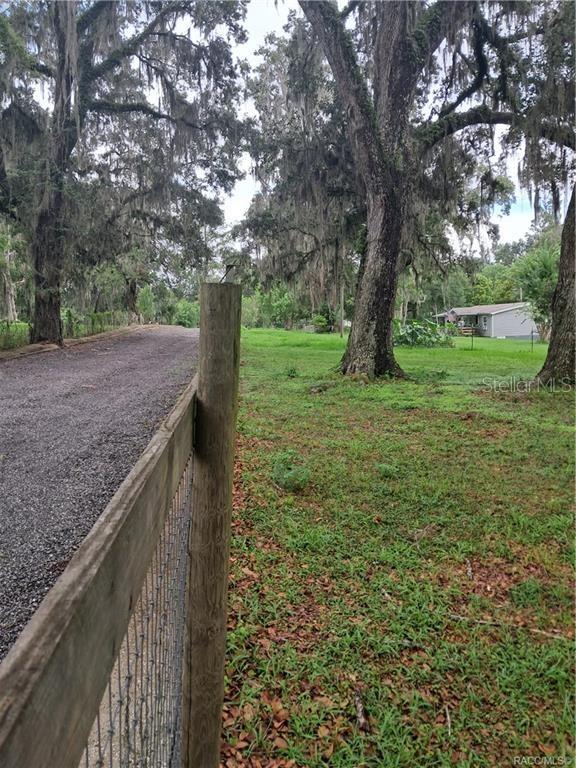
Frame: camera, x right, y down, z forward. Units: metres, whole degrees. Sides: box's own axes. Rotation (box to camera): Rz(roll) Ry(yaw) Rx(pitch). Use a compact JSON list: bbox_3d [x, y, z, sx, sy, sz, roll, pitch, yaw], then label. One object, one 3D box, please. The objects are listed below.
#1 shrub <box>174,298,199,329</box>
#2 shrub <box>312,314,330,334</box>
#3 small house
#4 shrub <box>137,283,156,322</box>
[{"bbox_3d":[-9.150,-6.590,56.000,2.700,2.800,2.500,1,6,0],"label":"shrub"},{"bbox_3d":[3.020,-5.360,54.000,1.650,1.800,1.600,1,6,0],"label":"shrub"},{"bbox_3d":[24.300,-7.250,69.000,7.700,3.900,12.500,0,6,-6],"label":"small house"},{"bbox_3d":[-12.760,-7.260,54.000,1.850,3.450,1.800,1,6,0],"label":"shrub"}]

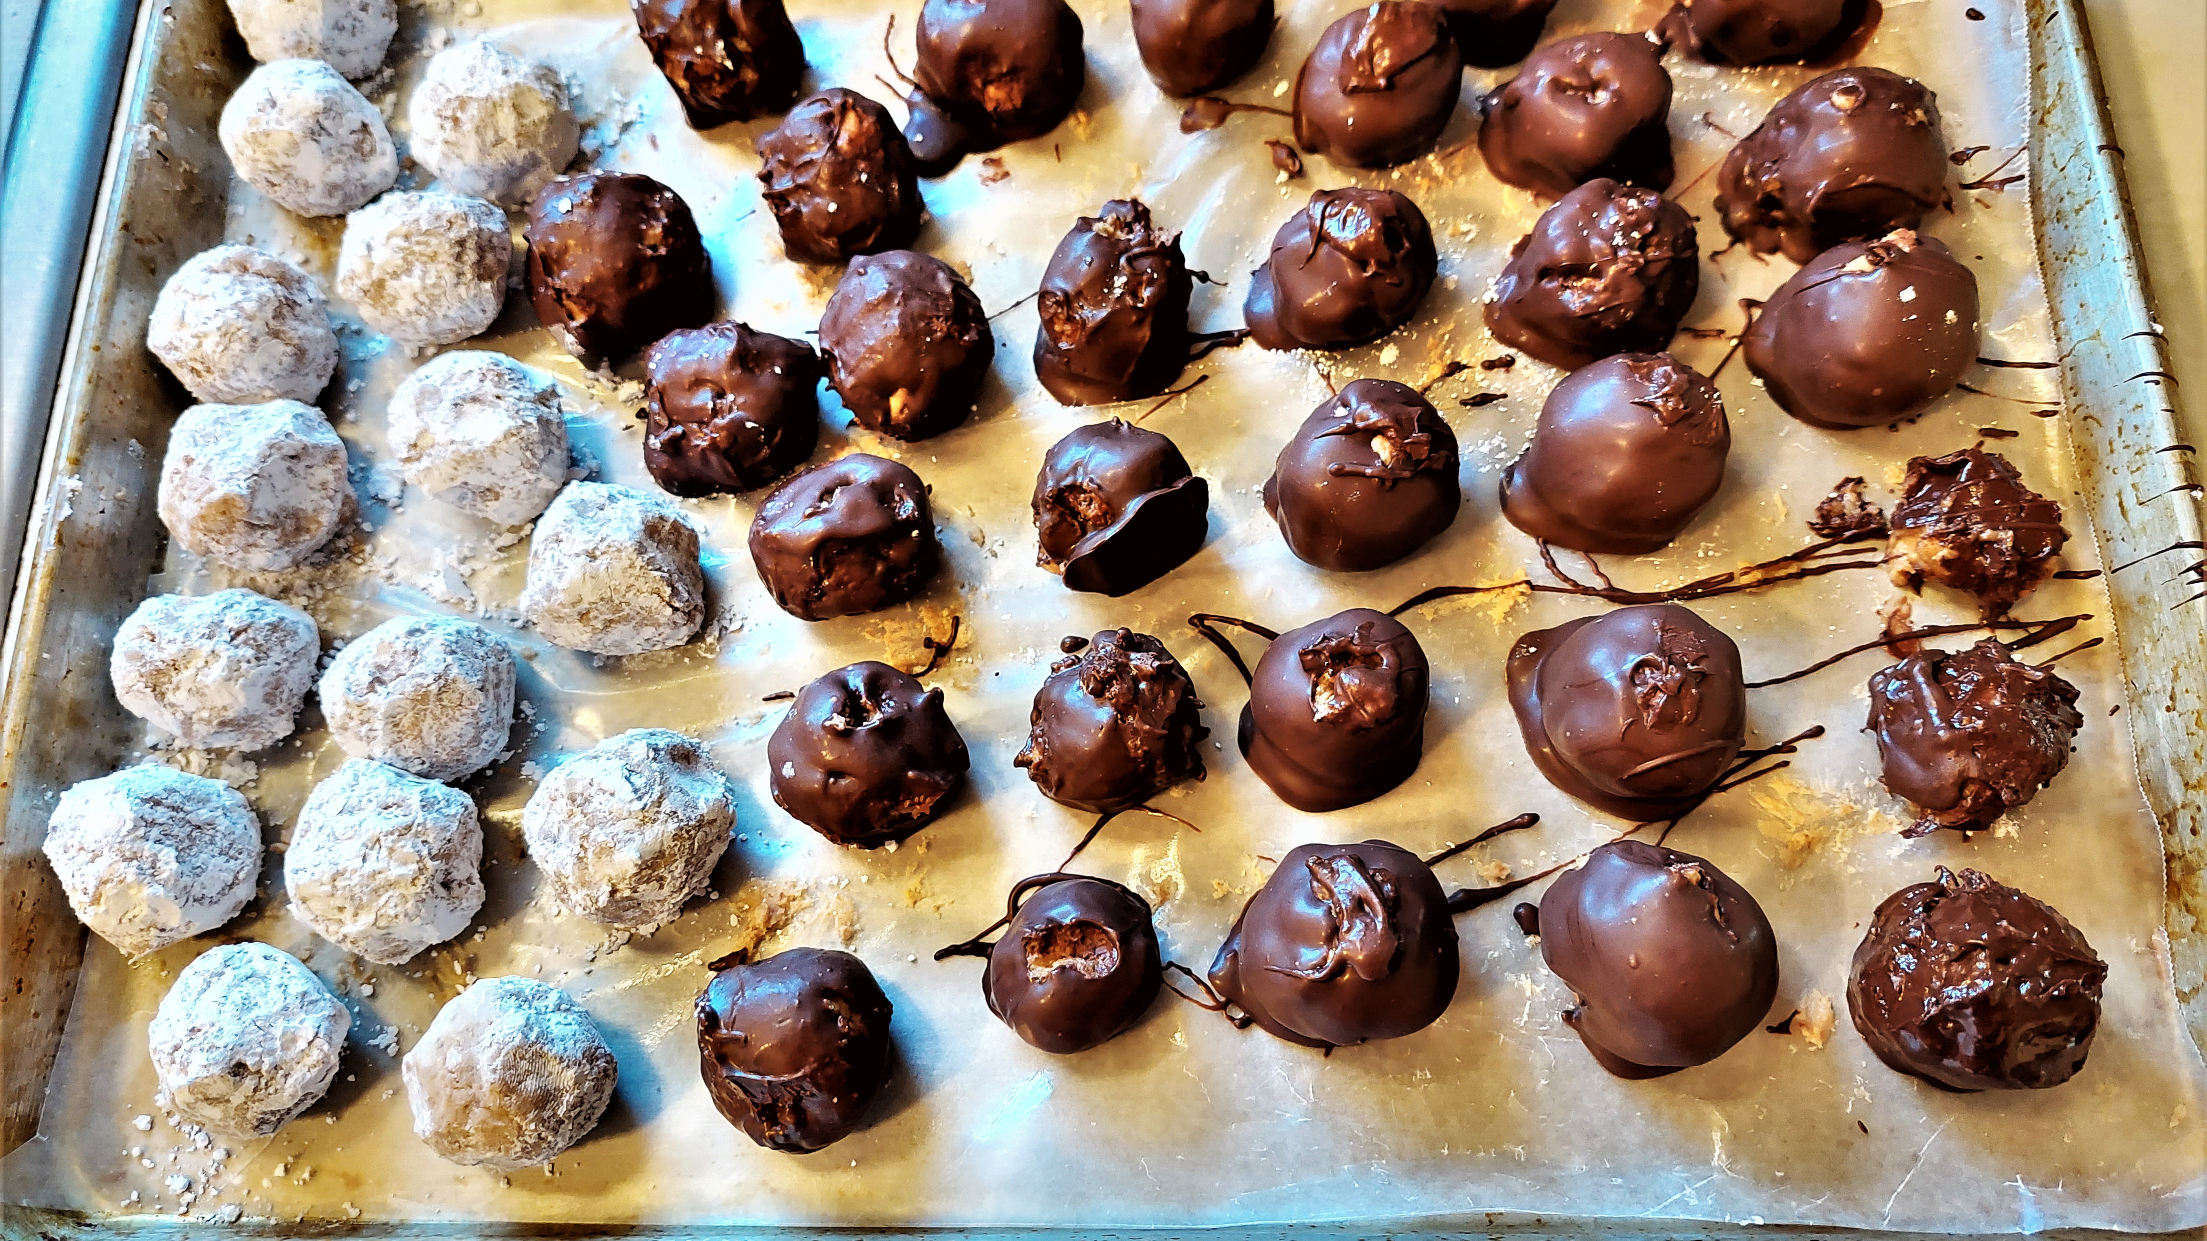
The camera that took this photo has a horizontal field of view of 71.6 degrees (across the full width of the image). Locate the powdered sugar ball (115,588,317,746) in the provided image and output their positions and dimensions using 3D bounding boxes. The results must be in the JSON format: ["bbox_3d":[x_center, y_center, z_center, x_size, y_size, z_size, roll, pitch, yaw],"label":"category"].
[{"bbox_3d":[-0.186,0.010,0.320,0.039,0.031,0.035,0,72,1],"label":"powdered sugar ball"}]

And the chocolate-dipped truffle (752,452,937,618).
[{"bbox_3d":[-0.056,-0.018,0.328,0.040,0.034,0.036,-1,72,1],"label":"chocolate-dipped truffle"}]

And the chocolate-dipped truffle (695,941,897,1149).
[{"bbox_3d":[-0.058,0.081,0.289,0.037,0.033,0.037,0,70,1],"label":"chocolate-dipped truffle"}]

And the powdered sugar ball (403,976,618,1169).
[{"bbox_3d":[-0.112,0.085,0.289,0.038,0.033,0.035,0,72,1],"label":"powdered sugar ball"}]

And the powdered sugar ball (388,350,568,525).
[{"bbox_3d":[-0.137,-0.040,0.336,0.037,0.034,0.039,0,72,1],"label":"powdered sugar ball"}]

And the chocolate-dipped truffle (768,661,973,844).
[{"bbox_3d":[-0.047,0.027,0.309,0.040,0.033,0.038,0,70,1],"label":"chocolate-dipped truffle"}]

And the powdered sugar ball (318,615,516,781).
[{"bbox_3d":[-0.140,0.016,0.312,0.037,0.032,0.035,0,72,1],"label":"powdered sugar ball"}]

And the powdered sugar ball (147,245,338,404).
[{"bbox_3d":[-0.194,-0.067,0.346,0.039,0.034,0.037,0,72,1],"label":"powdered sugar ball"}]

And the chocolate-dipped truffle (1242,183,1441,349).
[{"bbox_3d":[0.053,-0.079,0.345,0.043,0.035,0.037,-1,72,1],"label":"chocolate-dipped truffle"}]

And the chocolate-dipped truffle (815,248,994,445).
[{"bbox_3d":[-0.044,-0.061,0.339,0.039,0.035,0.043,0,70,1],"label":"chocolate-dipped truffle"}]

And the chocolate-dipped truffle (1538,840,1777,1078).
[{"bbox_3d":[0.106,0.065,0.295,0.044,0.039,0.044,-1,72,1],"label":"chocolate-dipped truffle"}]

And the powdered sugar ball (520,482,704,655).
[{"bbox_3d":[-0.102,-0.011,0.320,0.037,0.033,0.036,0,72,1],"label":"powdered sugar ball"}]

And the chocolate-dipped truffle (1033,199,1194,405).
[{"bbox_3d":[0.002,-0.071,0.340,0.036,0.040,0.046,-1,72,1],"label":"chocolate-dipped truffle"}]

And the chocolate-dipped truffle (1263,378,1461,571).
[{"bbox_3d":[0.054,-0.030,0.321,0.041,0.037,0.041,-1,72,1],"label":"chocolate-dipped truffle"}]

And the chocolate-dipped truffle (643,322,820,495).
[{"bbox_3d":[-0.080,-0.046,0.330,0.037,0.034,0.038,-1,72,1],"label":"chocolate-dipped truffle"}]

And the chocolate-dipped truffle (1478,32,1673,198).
[{"bbox_3d":[0.110,-0.118,0.358,0.044,0.034,0.038,0,70,1],"label":"chocolate-dipped truffle"}]

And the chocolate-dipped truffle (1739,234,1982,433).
[{"bbox_3d":[0.165,-0.064,0.336,0.048,0.039,0.044,-1,72,1],"label":"chocolate-dipped truffle"}]

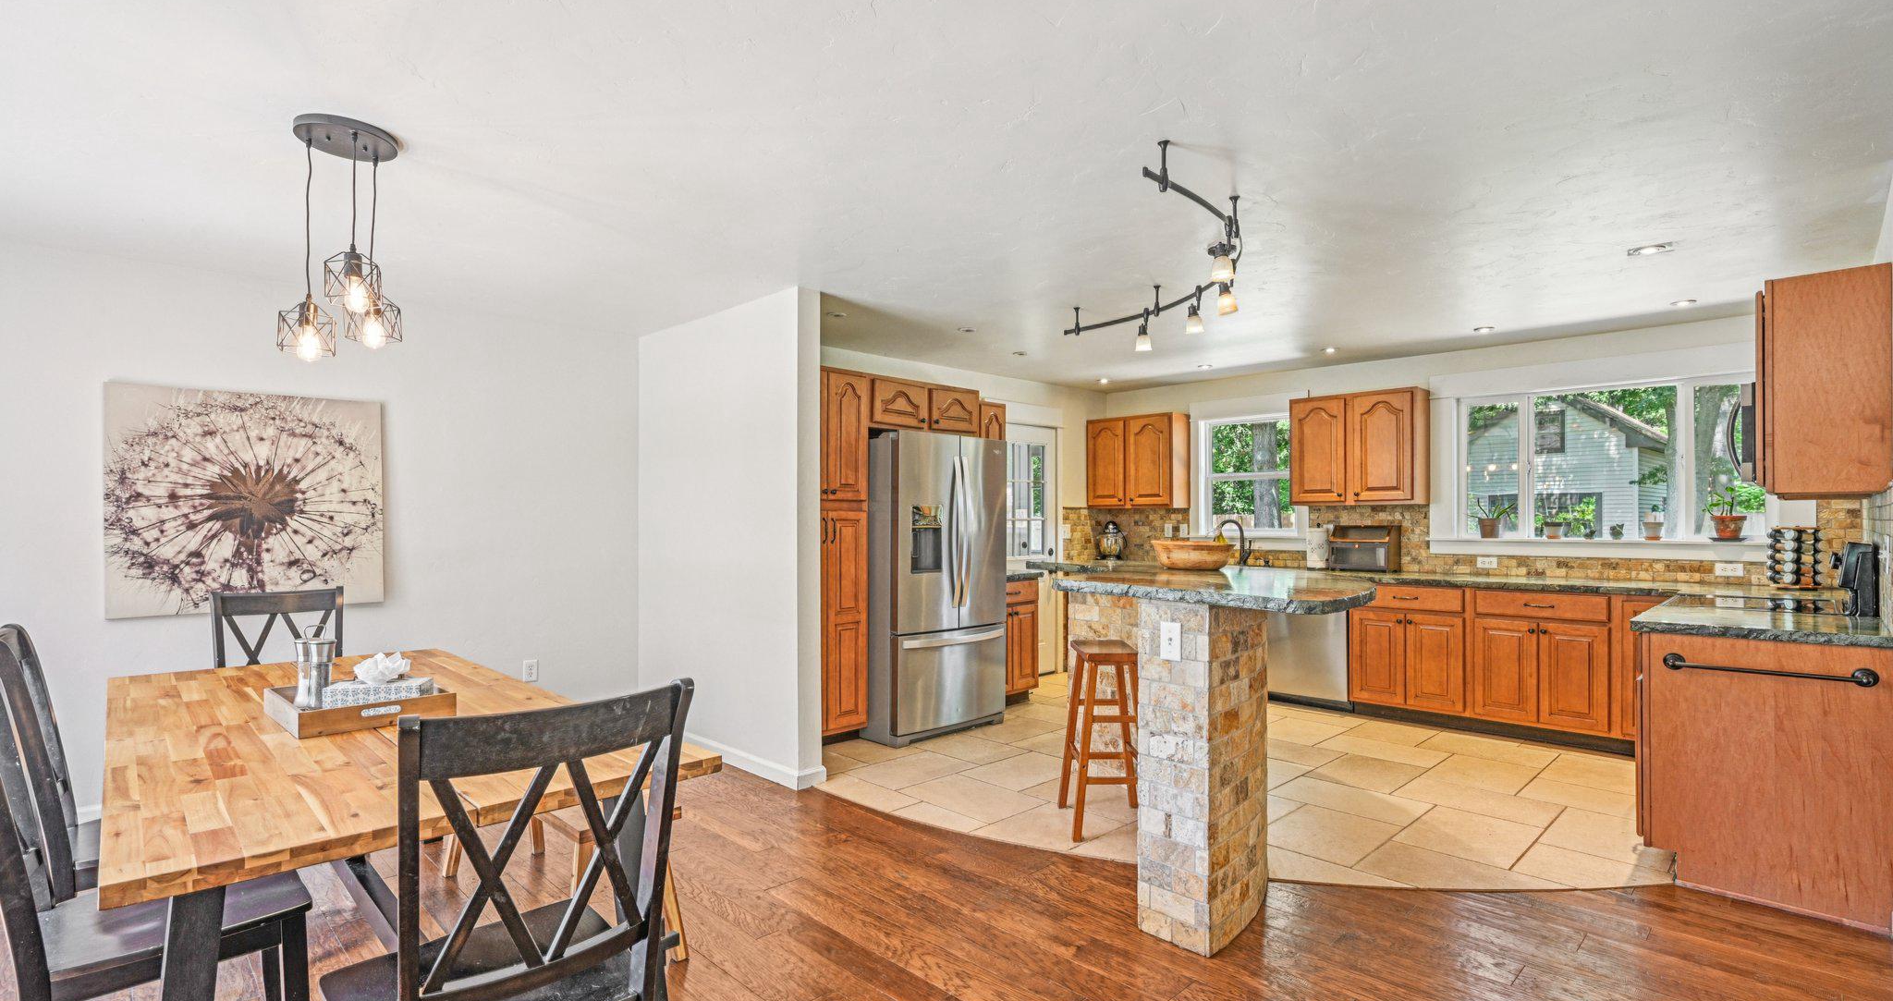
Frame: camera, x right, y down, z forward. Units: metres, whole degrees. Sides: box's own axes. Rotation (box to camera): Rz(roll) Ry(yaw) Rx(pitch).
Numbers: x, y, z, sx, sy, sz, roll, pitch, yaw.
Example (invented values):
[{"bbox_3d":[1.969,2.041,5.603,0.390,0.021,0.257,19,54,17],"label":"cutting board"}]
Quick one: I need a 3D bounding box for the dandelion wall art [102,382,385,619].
[{"bbox_3d":[-3.263,0.006,3.983,1.008,1.023,0.040,1,-1,-44],"label":"dandelion wall art"}]

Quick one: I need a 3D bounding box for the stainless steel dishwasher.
[{"bbox_3d":[2.659,0.968,5.940,0.610,0.865,0.600,1,-1,-44],"label":"stainless steel dishwasher"}]

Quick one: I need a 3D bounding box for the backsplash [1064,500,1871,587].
[{"bbox_3d":[3.053,0.265,5.954,0.050,0.460,4.609,1,-1,-44],"label":"backsplash"}]

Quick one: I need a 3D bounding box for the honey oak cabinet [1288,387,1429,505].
[{"bbox_3d":[2.896,-0.347,5.919,0.315,0.767,0.829,1,-1,-44],"label":"honey oak cabinet"}]

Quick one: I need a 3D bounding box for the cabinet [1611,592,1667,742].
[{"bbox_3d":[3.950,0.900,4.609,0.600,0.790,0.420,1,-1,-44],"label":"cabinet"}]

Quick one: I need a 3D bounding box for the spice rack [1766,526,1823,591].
[{"bbox_3d":[4.436,0.302,4.400,0.200,0.330,0.200,1,-1,-44],"label":"spice rack"}]

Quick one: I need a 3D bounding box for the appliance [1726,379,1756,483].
[{"bbox_3d":[3.683,-0.279,3.634,0.760,0.415,0.430,1,-1,-44],"label":"appliance"}]

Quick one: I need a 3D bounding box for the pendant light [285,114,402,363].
[{"bbox_3d":[-1.672,-0.710,2.355,0.300,0.655,0.300,1,-1,-44],"label":"pendant light"}]

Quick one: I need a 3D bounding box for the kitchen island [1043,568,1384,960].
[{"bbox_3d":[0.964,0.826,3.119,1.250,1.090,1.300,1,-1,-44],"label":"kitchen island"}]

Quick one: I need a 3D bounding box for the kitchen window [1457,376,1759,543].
[{"bbox_3d":[3.975,-0.223,5.105,0.120,0.940,1.530,1,-1,-44],"label":"kitchen window"}]

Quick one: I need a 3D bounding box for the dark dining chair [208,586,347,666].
[{"bbox_3d":[-2.515,0.860,3.202,0.470,1.005,0.550,1,-1,-37],"label":"dark dining chair"}]

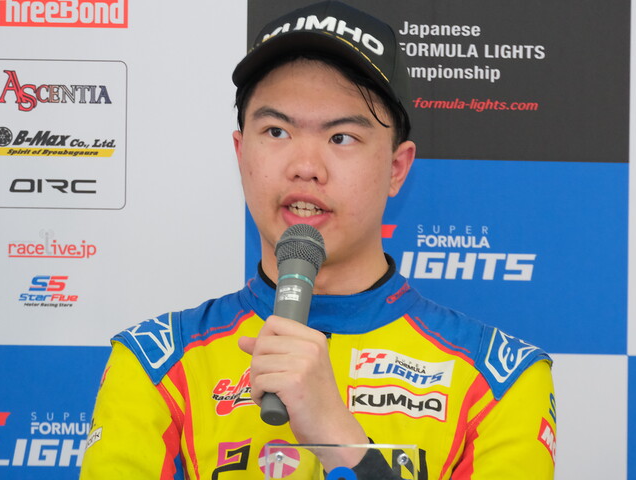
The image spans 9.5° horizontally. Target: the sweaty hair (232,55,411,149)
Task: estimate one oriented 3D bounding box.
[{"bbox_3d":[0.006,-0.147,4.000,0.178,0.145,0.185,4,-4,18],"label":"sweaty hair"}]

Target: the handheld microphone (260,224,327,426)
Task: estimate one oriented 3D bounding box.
[{"bbox_3d":[-0.029,0.083,3.820,0.051,0.220,0.051,4,-28,8],"label":"handheld microphone"}]

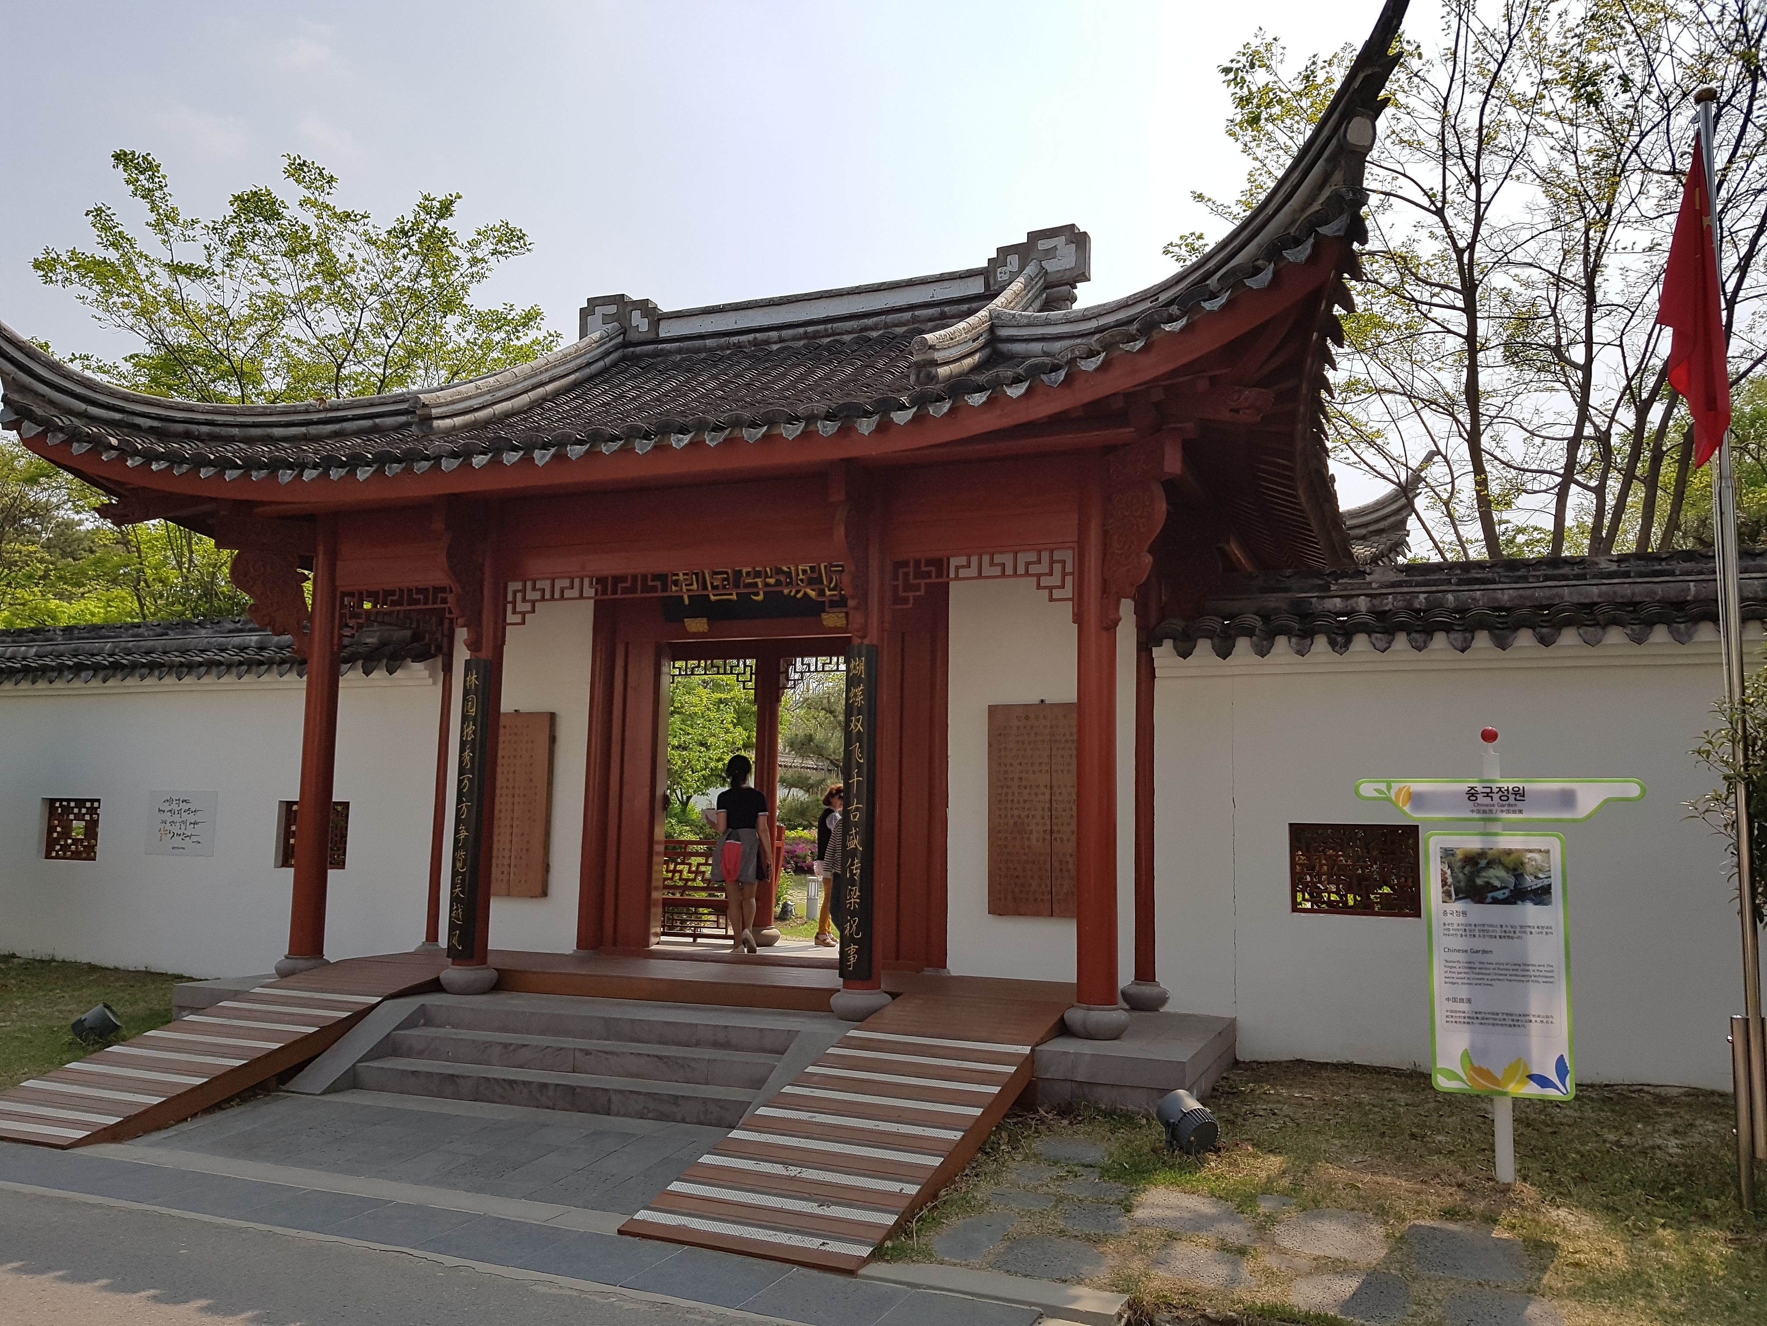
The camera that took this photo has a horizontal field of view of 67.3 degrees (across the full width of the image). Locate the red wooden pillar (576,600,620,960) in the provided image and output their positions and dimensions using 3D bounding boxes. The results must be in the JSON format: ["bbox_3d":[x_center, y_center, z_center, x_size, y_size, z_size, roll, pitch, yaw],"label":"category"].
[{"bbox_3d":[-2.369,0.845,11.029,0.224,3.063,0.224,-2,-8,21],"label":"red wooden pillar"}]

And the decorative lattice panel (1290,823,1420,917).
[{"bbox_3d":[3.118,1.374,8.793,0.812,0.599,0.062,-2,-8,21],"label":"decorative lattice panel"}]

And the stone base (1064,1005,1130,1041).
[{"bbox_3d":[1.264,2.116,7.856,0.400,0.180,0.400,-2,-8,21],"label":"stone base"}]

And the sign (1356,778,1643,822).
[{"bbox_3d":[2.743,0.614,5.946,1.164,0.188,0.037,-2,-8,21],"label":"sign"}]

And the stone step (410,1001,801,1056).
[{"bbox_3d":[-1.719,2.300,8.405,2.715,0.150,0.320,-2,-8,21],"label":"stone step"}]

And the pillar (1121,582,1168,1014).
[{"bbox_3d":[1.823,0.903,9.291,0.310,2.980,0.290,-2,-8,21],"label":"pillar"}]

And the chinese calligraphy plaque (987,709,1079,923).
[{"bbox_3d":[1.143,1.052,9.537,0.790,1.510,0.060,-2,-8,21],"label":"chinese calligraphy plaque"}]

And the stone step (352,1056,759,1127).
[{"bbox_3d":[-1.950,2.532,7.851,2.737,0.150,0.266,-2,-8,21],"label":"stone step"}]

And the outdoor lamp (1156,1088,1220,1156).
[{"bbox_3d":[1.472,2.220,6.419,0.210,0.220,0.280,5,14,-27],"label":"outdoor lamp"}]

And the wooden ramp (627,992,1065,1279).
[{"bbox_3d":[-0.017,2.186,6.629,1.120,0.669,3.141,-2,-8,21],"label":"wooden ramp"}]

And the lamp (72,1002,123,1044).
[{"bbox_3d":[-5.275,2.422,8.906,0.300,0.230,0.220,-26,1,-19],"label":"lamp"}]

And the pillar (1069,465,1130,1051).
[{"bbox_3d":[1.294,0.478,8.059,0.367,3.475,0.367,-2,-8,21],"label":"pillar"}]

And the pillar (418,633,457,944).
[{"bbox_3d":[-3.831,1.145,11.442,0.300,2.860,0.280,-2,-8,21],"label":"pillar"}]

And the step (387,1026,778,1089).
[{"bbox_3d":[-1.828,2.414,8.107,2.752,0.158,0.264,-2,-8,21],"label":"step"}]

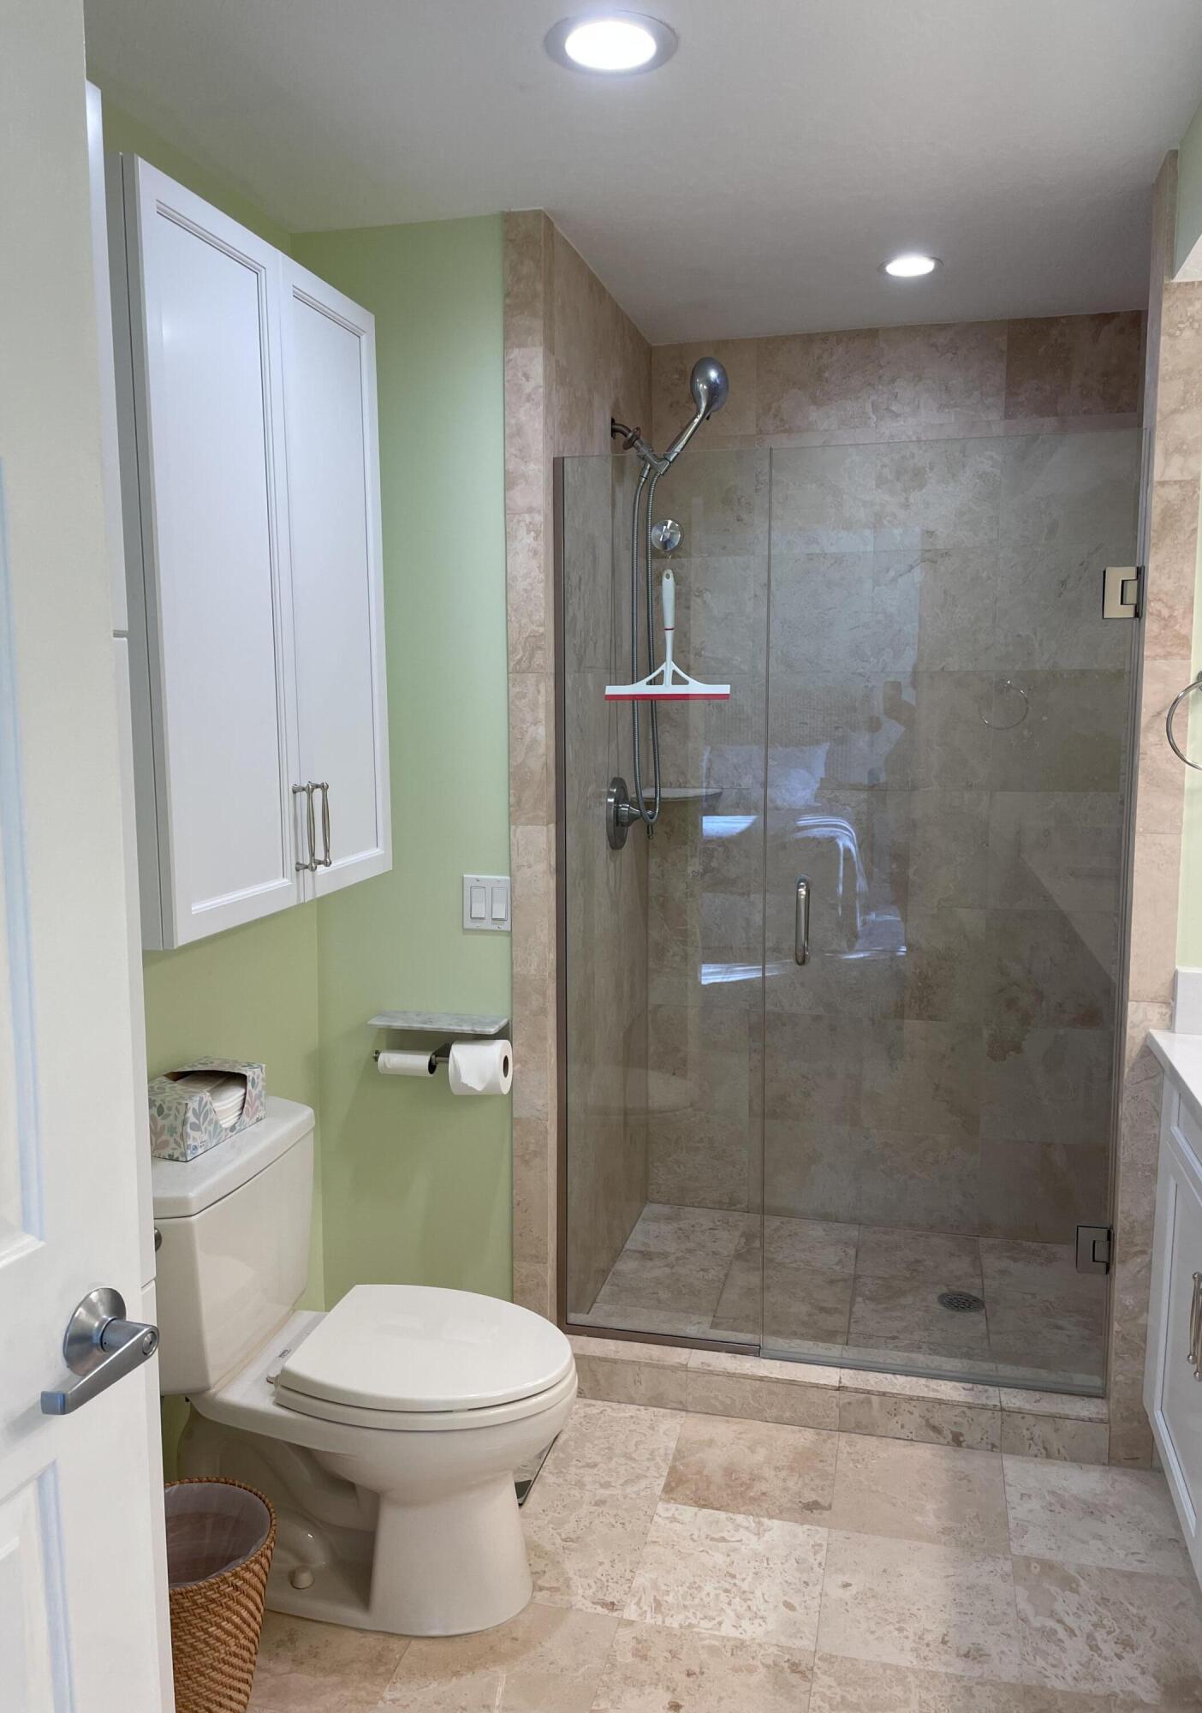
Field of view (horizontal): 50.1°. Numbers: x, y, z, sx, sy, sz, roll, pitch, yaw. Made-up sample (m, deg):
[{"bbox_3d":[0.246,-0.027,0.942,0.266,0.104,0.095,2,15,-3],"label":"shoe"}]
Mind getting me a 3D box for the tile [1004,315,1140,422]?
[{"bbox_3d":[1.163,-1.206,3.173,0.310,0.242,0.012,1,7,14],"label":"tile"}]

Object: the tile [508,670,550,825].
[{"bbox_3d":[-0.141,-0.214,2.571,0.086,0.307,0.015,1,7,14],"label":"tile"}]

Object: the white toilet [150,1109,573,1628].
[{"bbox_3d":[-0.395,0.854,2.160,0.714,0.724,0.433,1,7,14],"label":"white toilet"}]

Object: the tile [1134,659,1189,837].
[{"bbox_3d":[0.979,-0.196,2.251,0.073,0.308,0.015,1,7,14],"label":"tile"}]

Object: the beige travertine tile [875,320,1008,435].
[{"bbox_3d":[0.855,-1.205,3.231,0.307,0.239,0.015,1,7,14],"label":"beige travertine tile"}]

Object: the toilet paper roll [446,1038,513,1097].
[{"bbox_3d":[-0.241,0.427,2.604,0.104,0.104,0.104,1,7,12],"label":"toilet paper roll"}]

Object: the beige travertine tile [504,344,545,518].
[{"bbox_3d":[-0.147,-0.832,2.525,0.080,0.310,0.012,1,7,14],"label":"beige travertine tile"}]

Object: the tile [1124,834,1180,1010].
[{"bbox_3d":[1.012,0.112,2.346,0.078,0.310,0.012,1,7,14],"label":"tile"}]

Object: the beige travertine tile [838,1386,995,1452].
[{"bbox_3d":[0.627,1.107,2.531,0.308,0.094,0.015,1,7,14],"label":"beige travertine tile"}]

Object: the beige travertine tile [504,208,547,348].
[{"bbox_3d":[-0.142,-1.099,2.458,0.085,0.252,0.015,1,7,14],"label":"beige travertine tile"}]

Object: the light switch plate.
[{"bbox_3d":[-0.237,0.097,2.652,0.108,0.113,0.012,1,7,14],"label":"light switch plate"}]

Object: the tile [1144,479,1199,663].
[{"bbox_3d":[1.009,-0.503,2.274,0.078,0.310,0.012,1,7,14],"label":"tile"}]

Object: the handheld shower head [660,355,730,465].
[{"bbox_3d":[0.219,-1.038,3.004,0.101,0.258,0.106,19,12,-37],"label":"handheld shower head"}]

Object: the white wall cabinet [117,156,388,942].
[{"bbox_3d":[-0.625,-0.423,2.060,0.283,1.010,0.720,1,7,14],"label":"white wall cabinet"}]

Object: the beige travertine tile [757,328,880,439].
[{"bbox_3d":[0.557,-1.213,3.304,0.307,0.239,0.015,1,7,14],"label":"beige travertine tile"}]

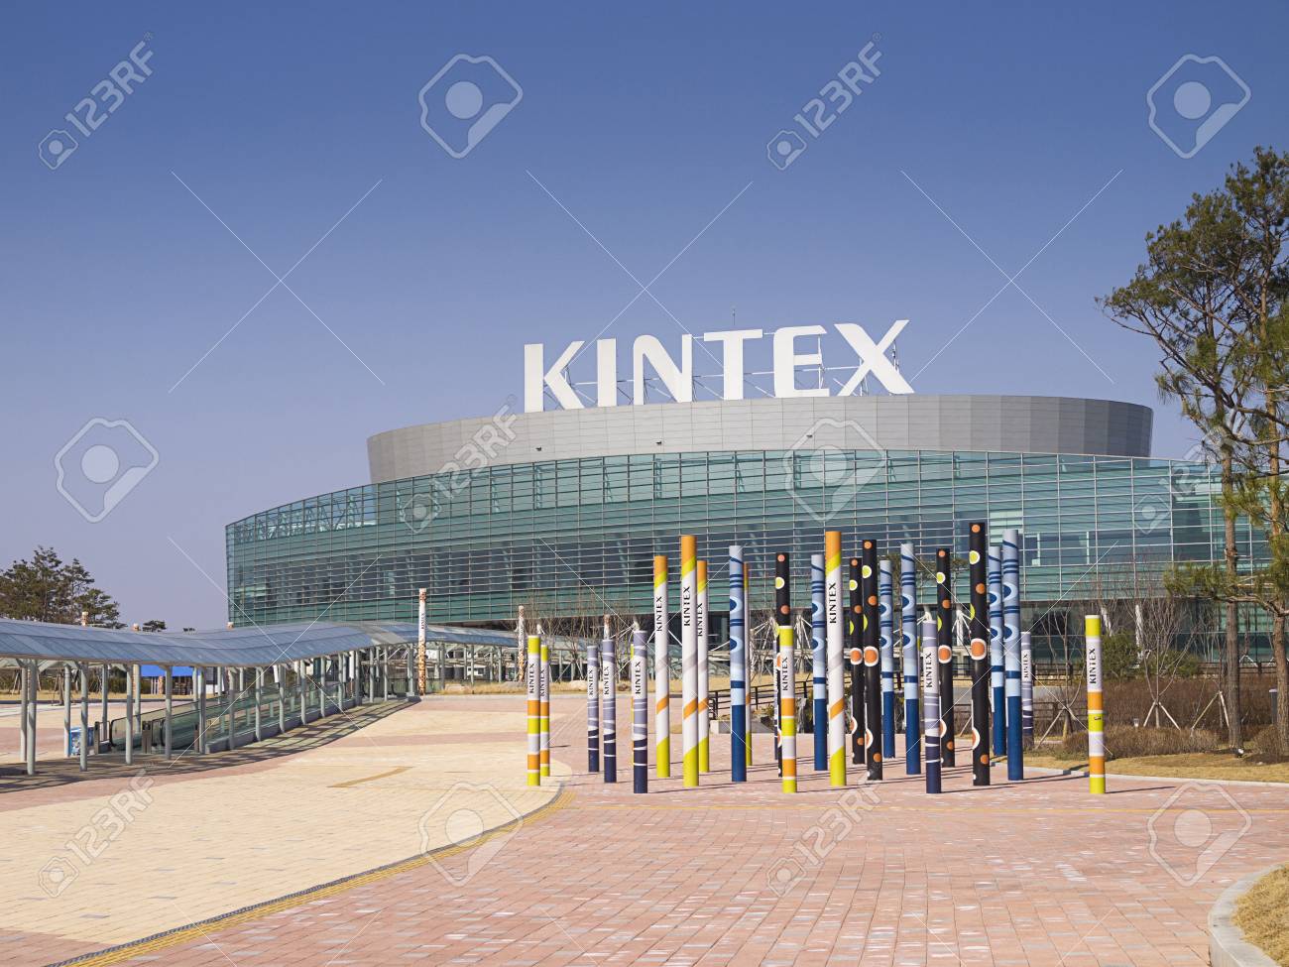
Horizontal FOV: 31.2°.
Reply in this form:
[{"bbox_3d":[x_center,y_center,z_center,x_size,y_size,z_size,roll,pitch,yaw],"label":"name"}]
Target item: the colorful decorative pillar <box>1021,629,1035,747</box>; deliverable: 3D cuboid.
[{"bbox_3d":[9.622,5.240,58.014,0.250,3.001,0.250,-3,-6,24],"label":"colorful decorative pillar"}]

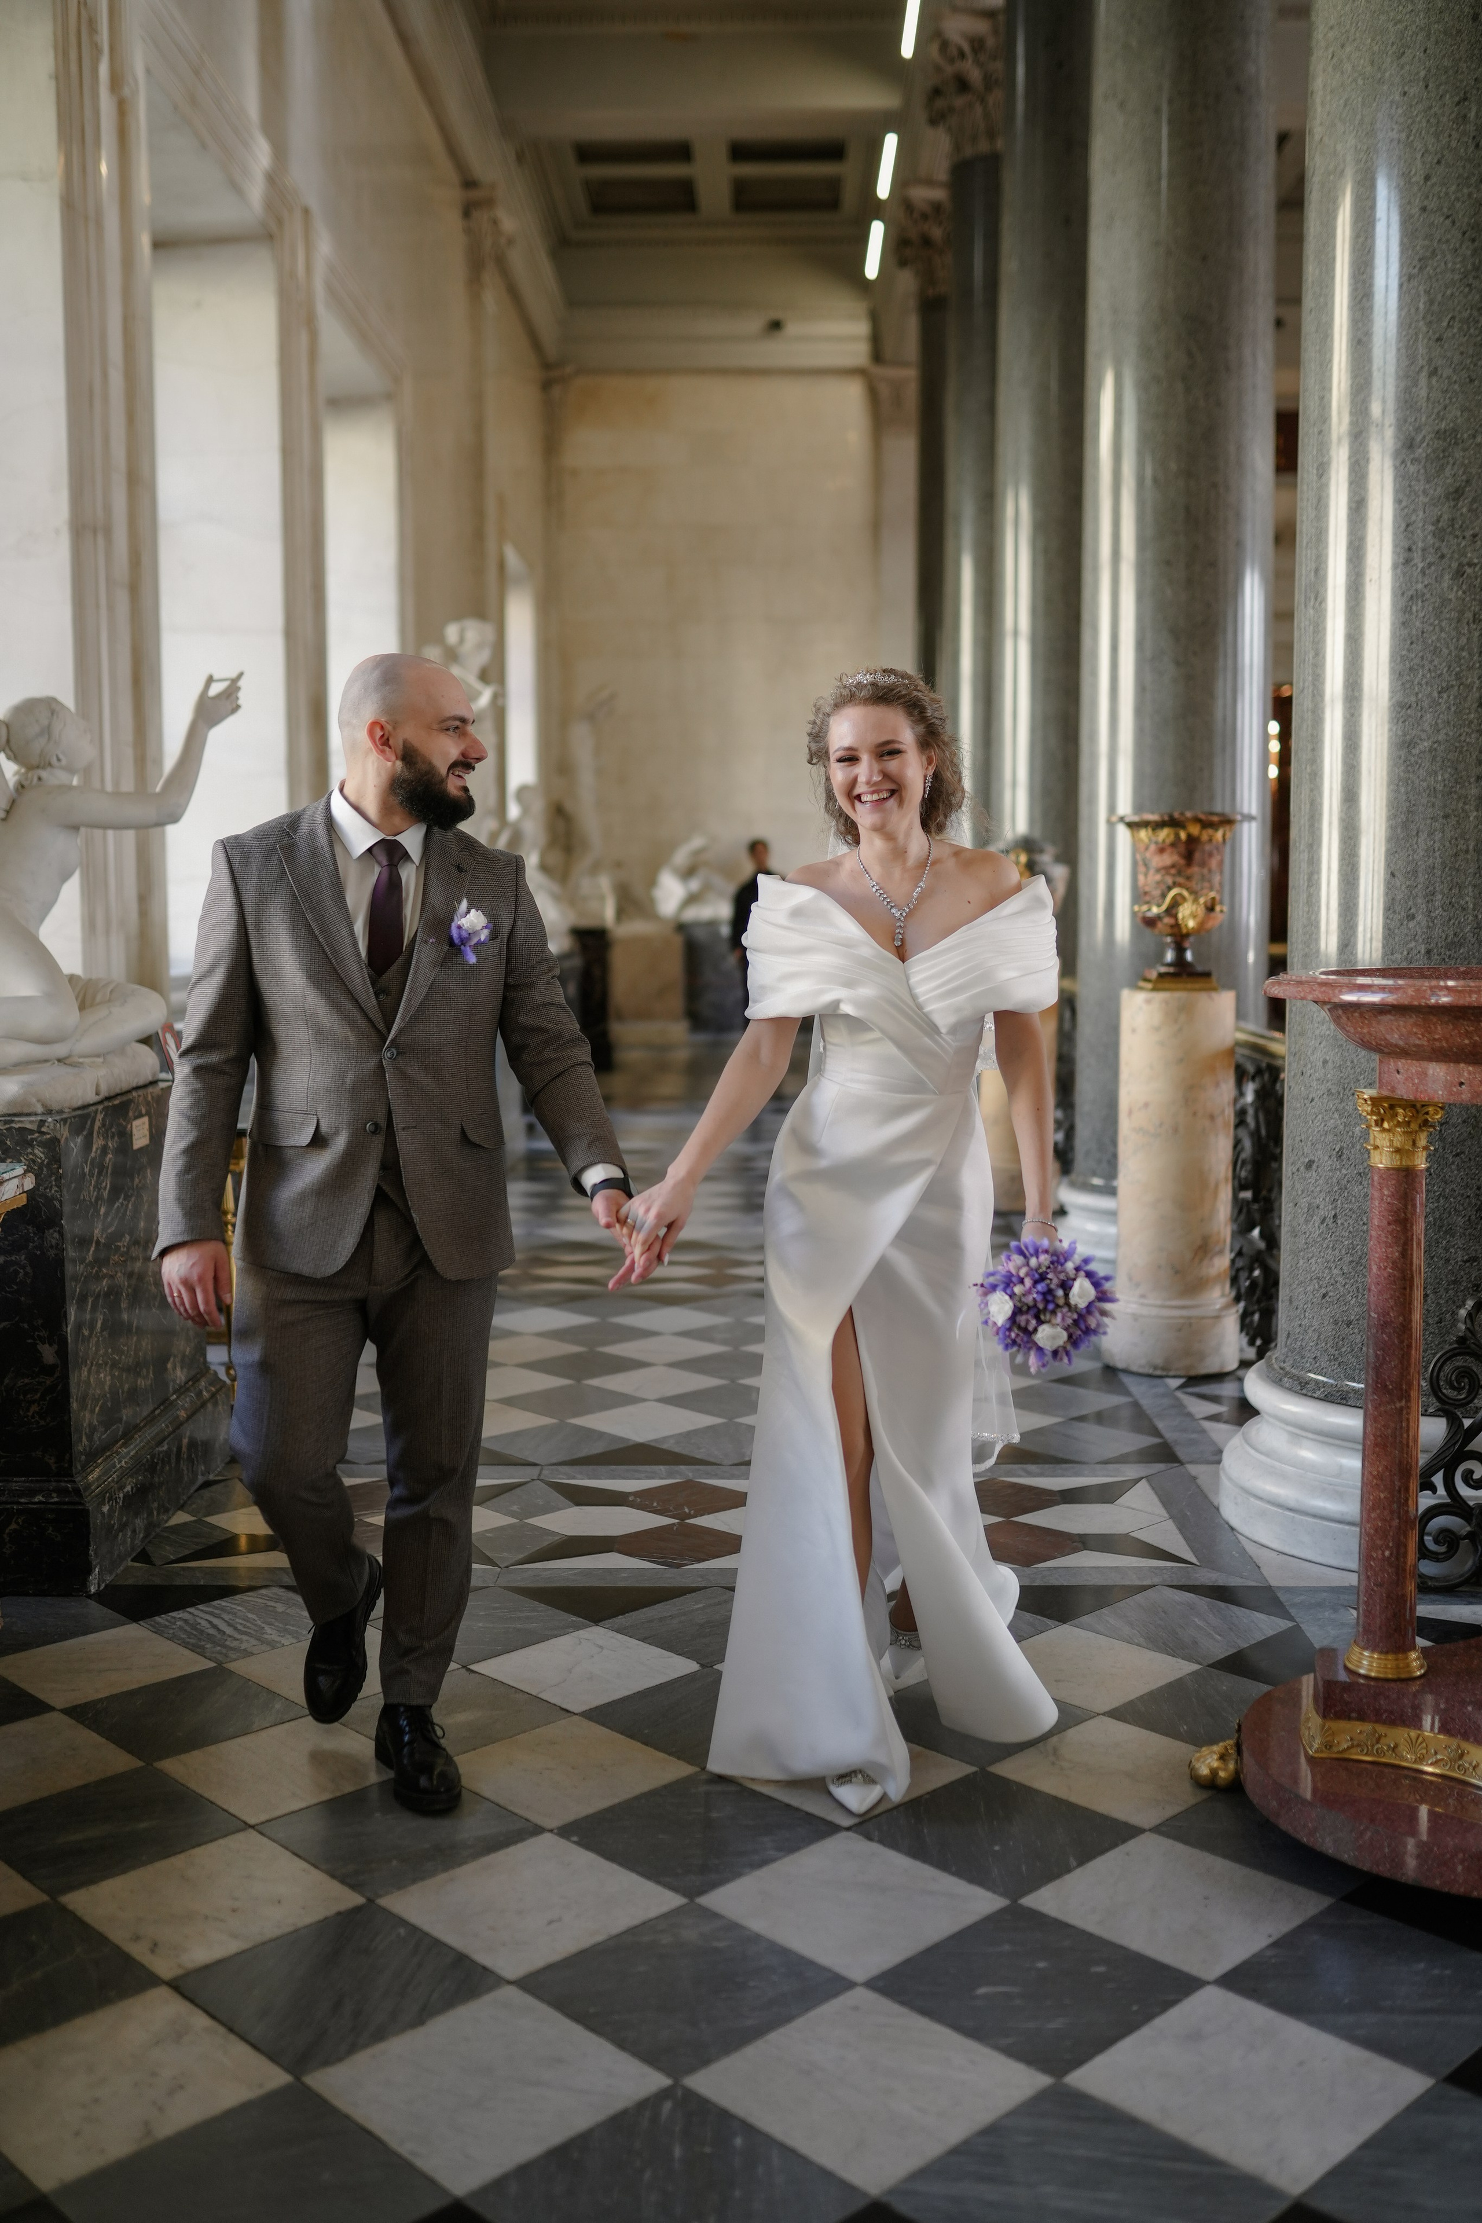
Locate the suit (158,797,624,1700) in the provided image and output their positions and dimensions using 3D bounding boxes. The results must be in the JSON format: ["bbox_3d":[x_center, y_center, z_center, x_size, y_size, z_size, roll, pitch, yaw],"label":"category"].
[{"bbox_3d":[-0.567,0.211,3.519,0.768,1.429,0.460,-1,6,-5],"label":"suit"}]

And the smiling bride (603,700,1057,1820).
[{"bbox_3d":[0.157,0.174,3.555,0.712,1.766,0.680,0,6,4],"label":"smiling bride"}]

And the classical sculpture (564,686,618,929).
[{"bbox_3d":[-1.166,-2.352,16.765,0.430,1.863,0.450,-5,7,-36],"label":"classical sculpture"}]

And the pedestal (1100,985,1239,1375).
[{"bbox_3d":[1.286,0.184,6.436,0.405,1.134,0.405,0,6,1],"label":"pedestal"}]

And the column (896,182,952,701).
[{"bbox_3d":[1.773,-4.071,18.202,0.970,7.150,0.970,0,6,1],"label":"column"}]

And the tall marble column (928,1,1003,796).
[{"bbox_3d":[1.723,-3.732,14.719,0.970,7.200,0.970,0,6,1],"label":"tall marble column"}]

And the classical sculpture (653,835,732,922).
[{"bbox_3d":[-0.465,-2.174,20.293,0.787,0.839,0.650,-1,6,-8],"label":"classical sculpture"}]

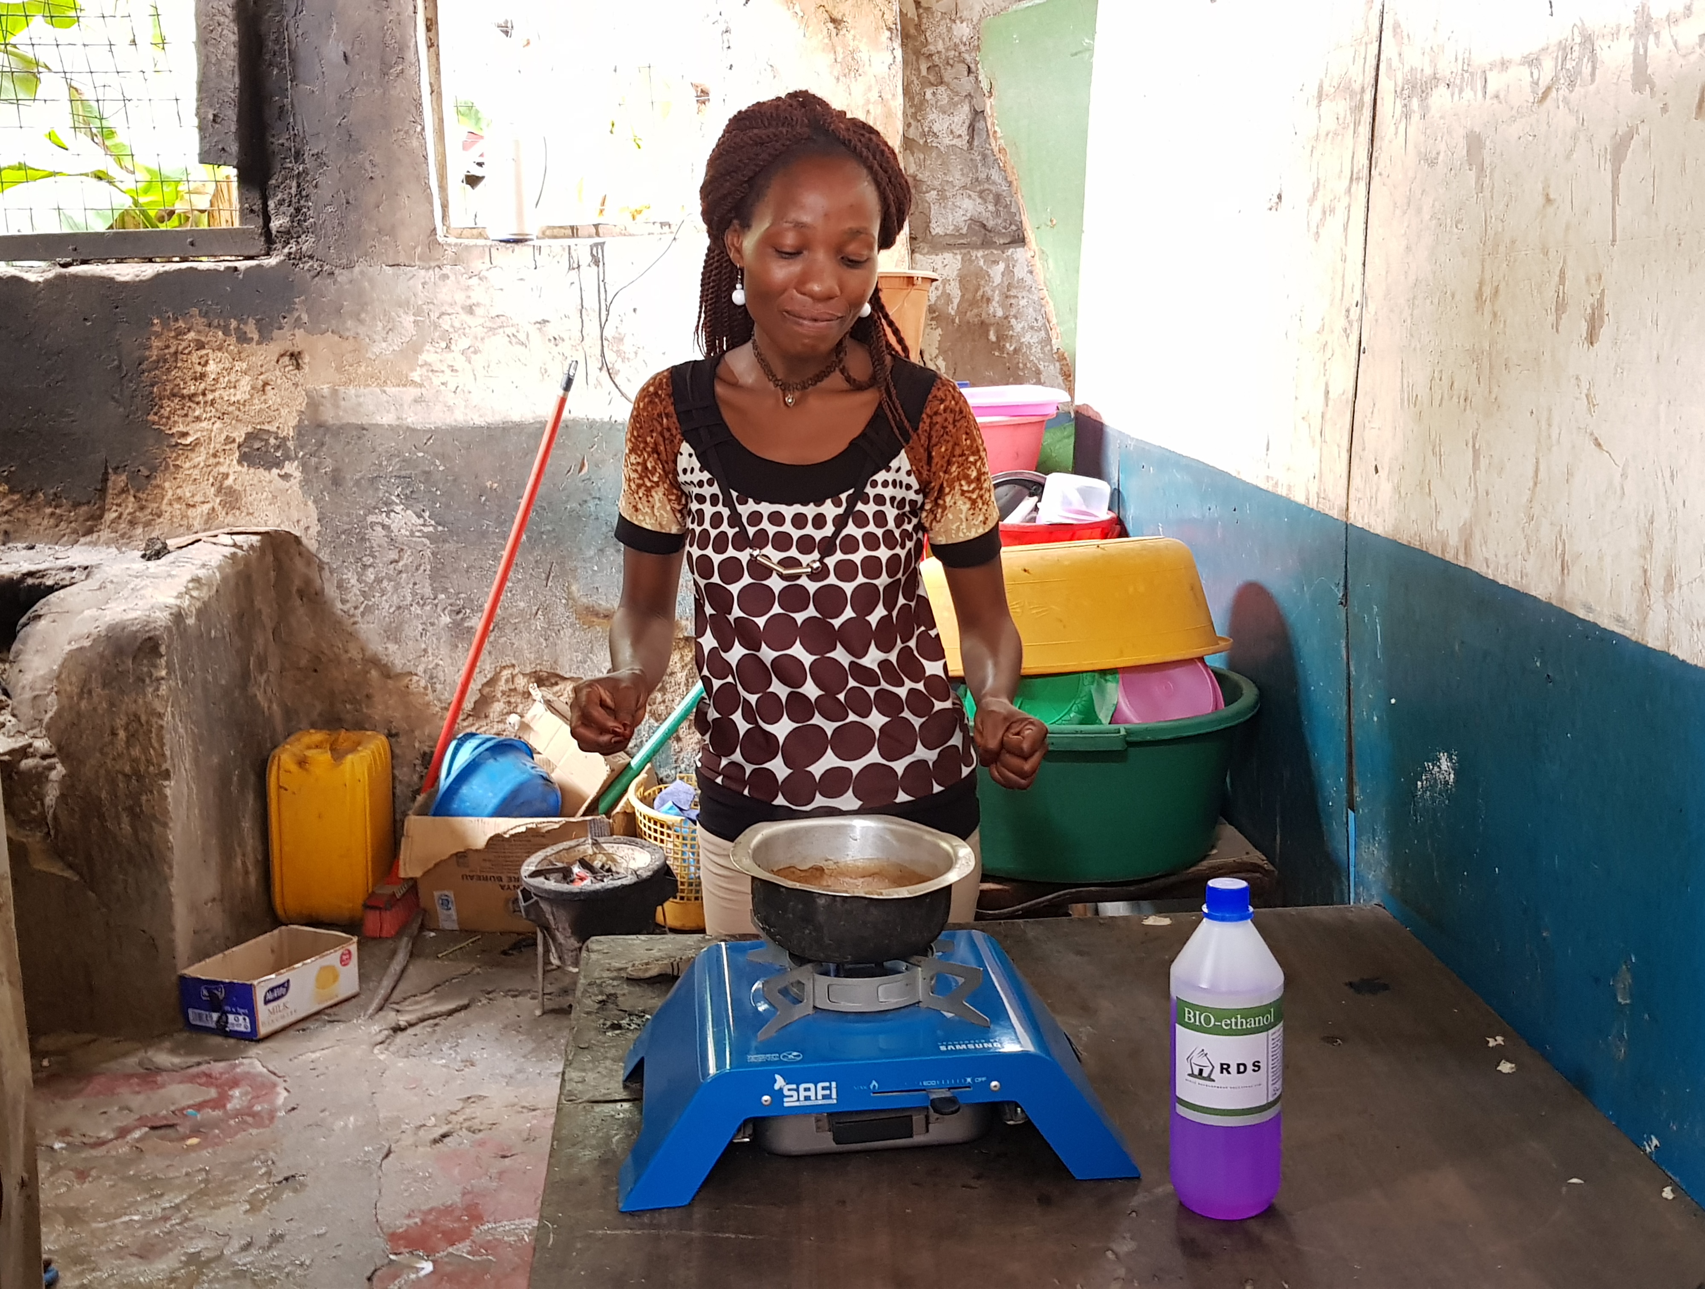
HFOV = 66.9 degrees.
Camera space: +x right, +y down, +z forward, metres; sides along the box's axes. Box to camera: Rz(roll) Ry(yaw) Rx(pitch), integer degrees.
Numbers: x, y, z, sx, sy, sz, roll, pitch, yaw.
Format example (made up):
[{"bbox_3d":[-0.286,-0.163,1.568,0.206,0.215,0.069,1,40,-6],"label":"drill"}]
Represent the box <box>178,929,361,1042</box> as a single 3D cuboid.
[{"bbox_3d":[-1.150,0.674,2.562,0.180,0.114,0.240,8,15,30],"label":"box"}]

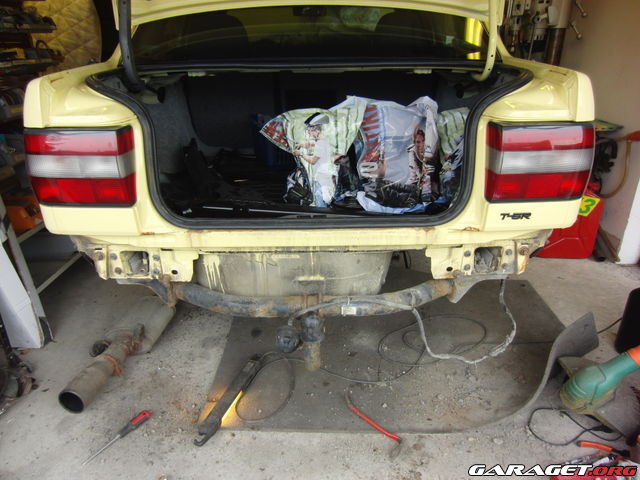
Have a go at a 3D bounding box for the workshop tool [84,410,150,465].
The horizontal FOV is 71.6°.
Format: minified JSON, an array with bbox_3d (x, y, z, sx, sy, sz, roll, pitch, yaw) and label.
[{"bbox_3d":[-0.616,0.603,1.355,0.028,0.028,0.235,17,30,33],"label":"workshop tool"}]

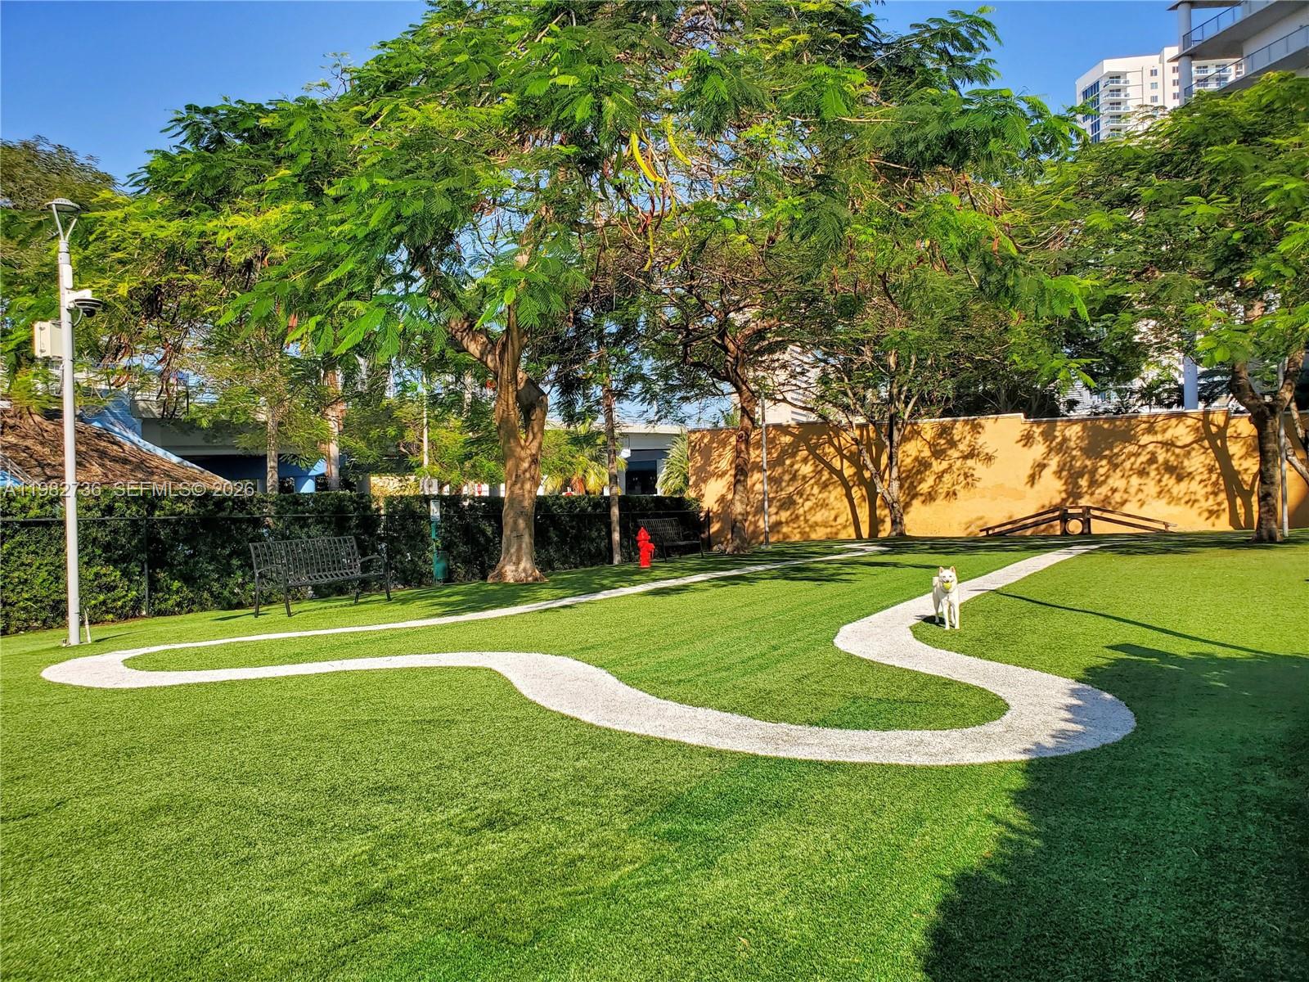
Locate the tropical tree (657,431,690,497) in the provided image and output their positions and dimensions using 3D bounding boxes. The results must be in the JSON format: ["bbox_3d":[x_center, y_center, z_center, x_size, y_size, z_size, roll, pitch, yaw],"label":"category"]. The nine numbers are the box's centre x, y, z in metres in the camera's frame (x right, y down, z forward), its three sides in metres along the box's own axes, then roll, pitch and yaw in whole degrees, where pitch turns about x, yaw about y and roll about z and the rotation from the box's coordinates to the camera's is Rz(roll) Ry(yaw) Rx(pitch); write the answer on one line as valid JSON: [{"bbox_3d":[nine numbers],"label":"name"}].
[{"bbox_3d":[0.854,-0.226,33.500,1.700,3.700,1.700,-1,-1,0],"label":"tropical tree"}]

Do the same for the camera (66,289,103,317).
[{"bbox_3d":[-5.684,-1.872,9.810,0.350,0.270,0.240,-2,-1,14],"label":"camera"}]

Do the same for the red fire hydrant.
[{"bbox_3d":[-0.168,1.094,19.050,0.340,0.790,0.360,-1,-1,-37],"label":"red fire hydrant"}]

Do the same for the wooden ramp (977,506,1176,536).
[{"bbox_3d":[12.072,0.845,28.000,5.250,0.880,0.800,-1,-1,6],"label":"wooden ramp"}]

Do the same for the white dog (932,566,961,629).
[{"bbox_3d":[2.914,1.058,9.780,0.270,0.610,0.680,-1,-1,5],"label":"white dog"}]

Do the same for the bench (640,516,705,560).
[{"bbox_3d":[0.395,1.061,21.403,0.660,0.910,1.840,-2,-1,28],"label":"bench"}]

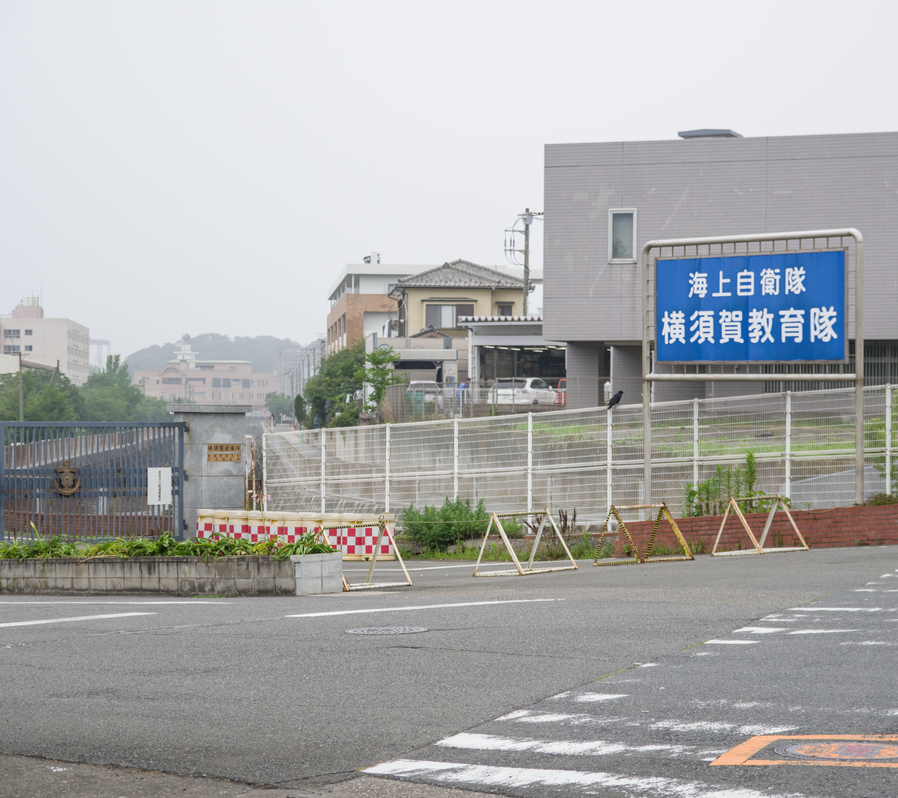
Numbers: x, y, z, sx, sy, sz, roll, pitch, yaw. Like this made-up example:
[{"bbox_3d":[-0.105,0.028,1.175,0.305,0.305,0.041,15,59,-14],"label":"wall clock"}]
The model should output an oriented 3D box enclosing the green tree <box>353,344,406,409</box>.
[{"bbox_3d":[-2.699,-0.796,97.000,2.000,2.650,1.900,0,0,0],"label":"green tree"}]

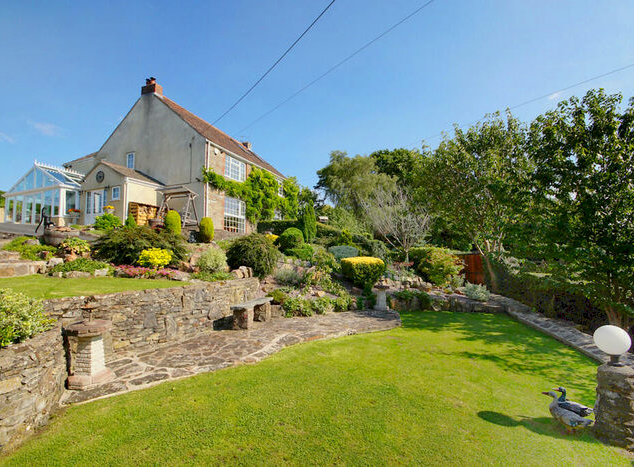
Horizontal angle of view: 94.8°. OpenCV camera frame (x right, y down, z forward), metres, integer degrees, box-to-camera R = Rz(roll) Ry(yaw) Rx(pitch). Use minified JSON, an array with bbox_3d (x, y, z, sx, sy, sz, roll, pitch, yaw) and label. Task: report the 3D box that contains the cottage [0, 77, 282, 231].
[{"bbox_3d":[-10.600,-4.400,21.800,11.600,9.600,13.800,0,-1,19],"label":"cottage"}]

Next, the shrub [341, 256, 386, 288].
[{"bbox_3d":[1.419,1.232,9.100,1.300,1.030,1.120,-1,-4,0],"label":"shrub"}]

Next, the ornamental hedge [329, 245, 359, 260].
[{"bbox_3d":[0.963,0.727,10.600,1.120,0.680,1.000,1,-1,-3],"label":"ornamental hedge"}]

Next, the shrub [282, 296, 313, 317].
[{"bbox_3d":[-0.508,1.902,7.600,0.820,0.520,0.620,-1,-4,0],"label":"shrub"}]

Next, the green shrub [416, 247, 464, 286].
[{"bbox_3d":[4.032,1.086,9.600,1.420,1.250,1.300,1,-1,-6],"label":"green shrub"}]

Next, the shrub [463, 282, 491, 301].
[{"bbox_3d":[4.854,1.757,8.850,0.706,0.563,0.706,0,-5,0],"label":"shrub"}]

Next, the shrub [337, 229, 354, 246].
[{"bbox_3d":[1.243,0.197,12.500,0.660,0.800,0.640,-1,-4,0],"label":"shrub"}]

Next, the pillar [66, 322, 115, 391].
[{"bbox_3d":[-2.958,1.560,3.820,0.473,0.723,0.473,0,-5,0],"label":"pillar"}]

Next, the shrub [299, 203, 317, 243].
[{"bbox_3d":[-0.396,-0.582,14.000,0.791,2.029,0.791,0,-5,0],"label":"shrub"}]

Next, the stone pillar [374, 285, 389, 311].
[{"bbox_3d":[1.658,1.646,7.500,0.400,0.650,0.400,1,-1,-6],"label":"stone pillar"}]

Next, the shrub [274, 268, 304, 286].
[{"bbox_3d":[-0.850,1.312,8.700,0.880,0.540,0.750,-1,-4,0],"label":"shrub"}]

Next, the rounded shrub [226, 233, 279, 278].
[{"bbox_3d":[-1.725,0.588,7.800,1.400,1.220,1.350,1,-1,-17],"label":"rounded shrub"}]

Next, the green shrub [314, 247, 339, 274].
[{"bbox_3d":[0.333,0.908,9.700,0.880,0.930,0.850,-1,-4,0],"label":"green shrub"}]

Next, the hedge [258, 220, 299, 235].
[{"bbox_3d":[-2.138,-0.278,16.200,2.600,0.950,0.900,-1,-5,14],"label":"hedge"}]

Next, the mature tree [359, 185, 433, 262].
[{"bbox_3d":[3.014,-0.307,11.200,2.700,3.100,2.600,1,-1,-6],"label":"mature tree"}]

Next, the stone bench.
[{"bbox_3d":[-1.436,1.811,6.650,0.380,0.470,1.280,-2,-4,14],"label":"stone bench"}]

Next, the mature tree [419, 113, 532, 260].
[{"bbox_3d":[5.597,-1.342,10.300,3.700,5.500,3.500,1,-1,-6],"label":"mature tree"}]

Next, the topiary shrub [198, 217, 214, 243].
[{"bbox_3d":[-4.533,-0.166,12.000,0.597,1.074,0.597,0,-5,0],"label":"topiary shrub"}]

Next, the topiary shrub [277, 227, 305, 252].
[{"bbox_3d":[-0.936,0.209,10.500,0.920,0.860,0.920,0,-5,0],"label":"topiary shrub"}]

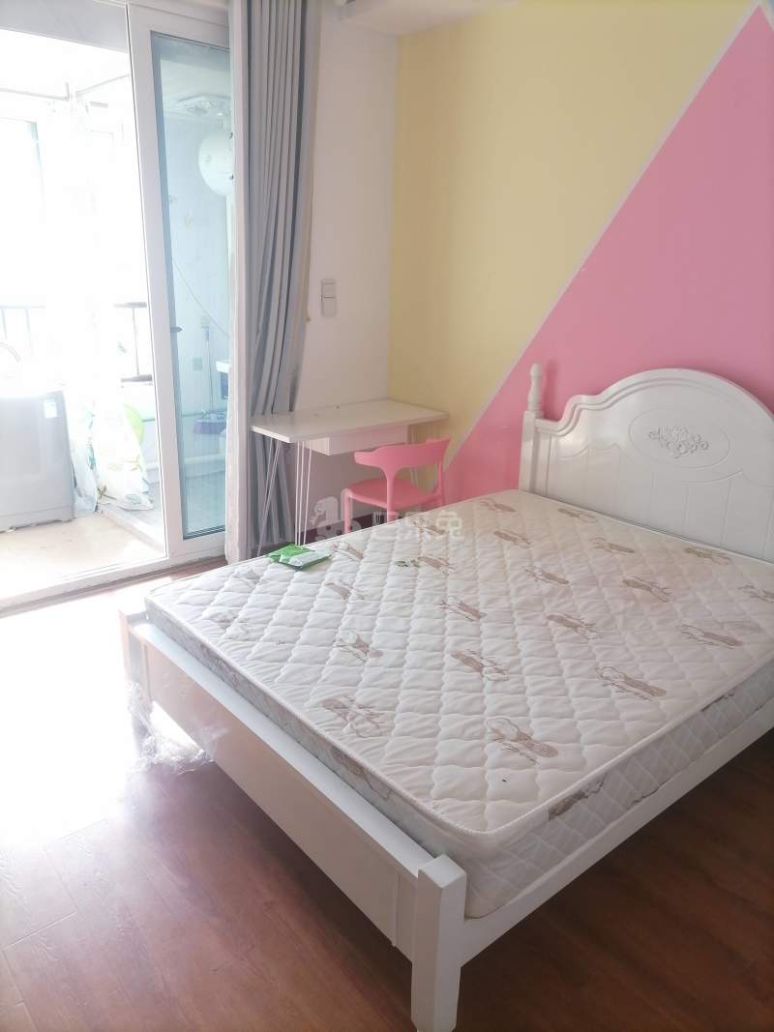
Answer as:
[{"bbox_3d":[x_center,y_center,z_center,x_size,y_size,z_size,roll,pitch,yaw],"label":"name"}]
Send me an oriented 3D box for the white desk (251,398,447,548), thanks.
[{"bbox_3d":[-0.225,-0.167,4.244,1.005,0.720,0.504,-14,24,-38],"label":"white desk"}]

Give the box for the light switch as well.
[{"bbox_3d":[-0.303,-1.149,4.237,0.090,0.184,0.013,-14,25,-38],"label":"light switch"}]

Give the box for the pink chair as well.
[{"bbox_3d":[0.033,-0.033,3.834,0.500,0.735,0.475,-15,25,-41],"label":"pink chair"}]

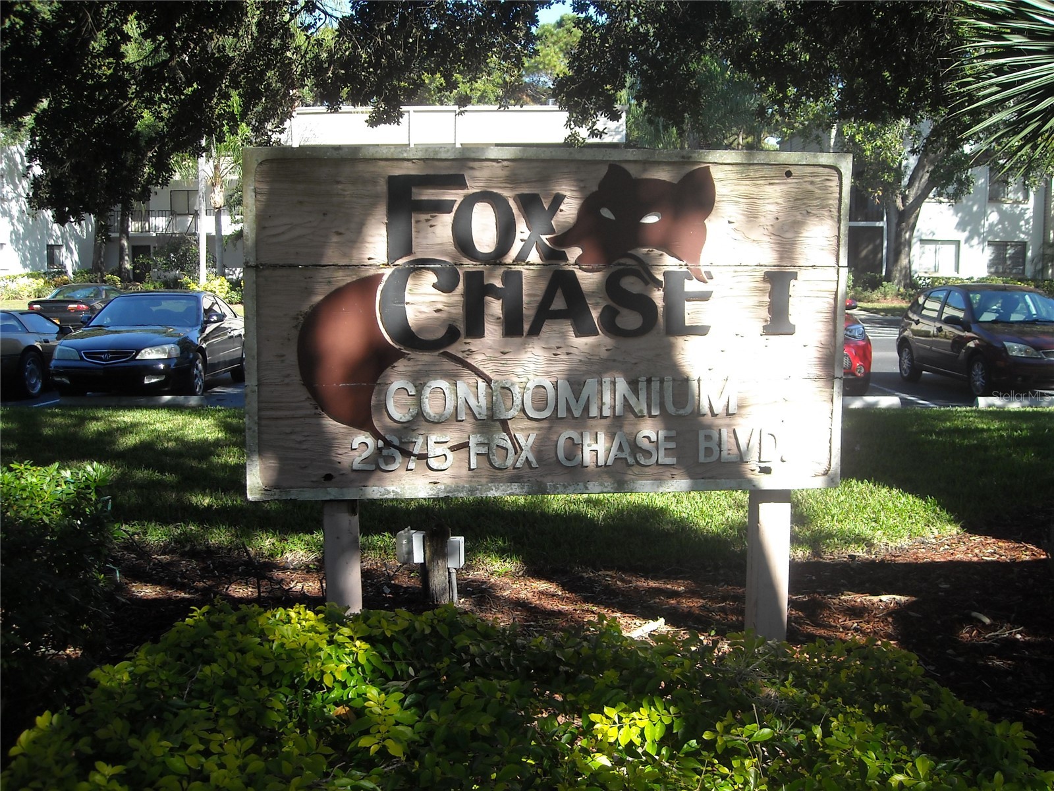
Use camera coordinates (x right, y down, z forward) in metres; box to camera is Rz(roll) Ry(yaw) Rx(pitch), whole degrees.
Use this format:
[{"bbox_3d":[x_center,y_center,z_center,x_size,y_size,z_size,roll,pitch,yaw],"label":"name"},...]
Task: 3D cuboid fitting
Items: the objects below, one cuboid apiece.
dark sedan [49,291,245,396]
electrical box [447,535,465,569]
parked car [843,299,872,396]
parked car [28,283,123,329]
[{"bbox_3d":[-5.107,-0.788,15.222,1.800,1.410,4.840,0,6,-1],"label":"dark sedan"},{"bbox_3d":[-0.325,0.724,4.920,0.066,0.128,0.070,1,6,10],"label":"electrical box"},{"bbox_3d":[3.349,-0.848,14.765,1.800,1.590,4.140,0,6,-1],"label":"parked car"},{"bbox_3d":[-11.939,-2.382,29.560,1.800,1.360,4.700,0,6,2],"label":"parked car"}]

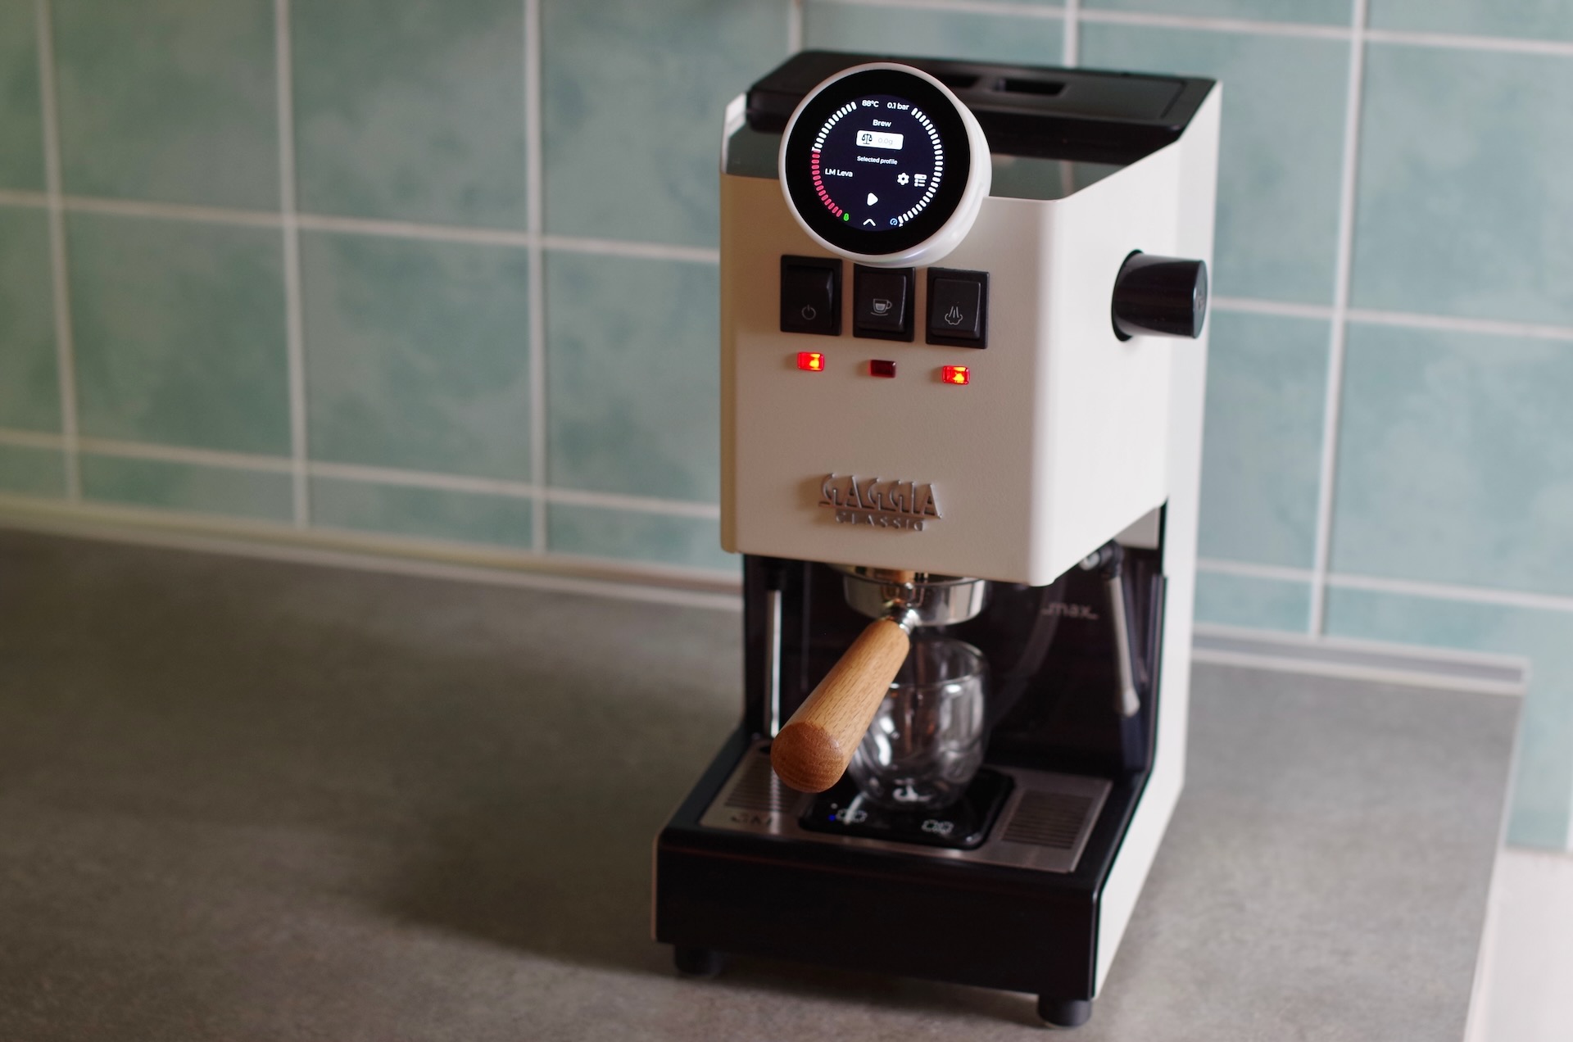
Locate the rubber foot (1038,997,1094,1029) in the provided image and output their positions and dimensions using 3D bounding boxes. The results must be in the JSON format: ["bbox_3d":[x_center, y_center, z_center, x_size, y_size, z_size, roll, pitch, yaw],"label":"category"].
[{"bbox_3d":[0.124,0.209,1.445,0.024,0.020,0.024,6,21,14],"label":"rubber foot"}]

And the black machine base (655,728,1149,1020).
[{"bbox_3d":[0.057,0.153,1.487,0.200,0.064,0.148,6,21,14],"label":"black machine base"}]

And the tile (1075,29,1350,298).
[{"bbox_3d":[0.225,-0.191,1.748,0.146,0.146,0.009,6,21,15],"label":"tile"}]

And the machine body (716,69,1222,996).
[{"bbox_3d":[0.070,-0.007,1.468,0.200,0.355,0.225,6,21,14],"label":"machine body"}]

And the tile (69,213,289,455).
[{"bbox_3d":[-0.362,-0.113,1.956,0.146,0.146,0.009,6,21,15],"label":"tile"}]

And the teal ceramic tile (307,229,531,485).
[{"bbox_3d":[-0.216,-0.097,1.917,0.146,0.146,0.009,6,21,15],"label":"teal ceramic tile"}]

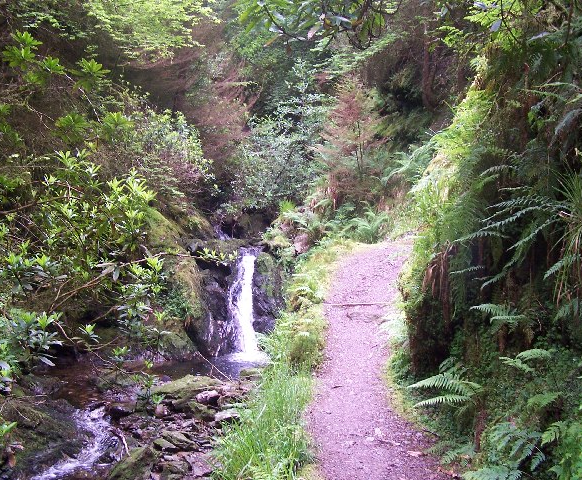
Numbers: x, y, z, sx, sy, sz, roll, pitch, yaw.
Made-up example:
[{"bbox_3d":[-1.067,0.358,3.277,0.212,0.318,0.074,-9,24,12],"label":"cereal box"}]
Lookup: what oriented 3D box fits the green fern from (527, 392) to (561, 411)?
[{"bbox_3d":[1.479,0.942,4.100,0.200,0.110,0.170,1,4,17],"label":"green fern"}]

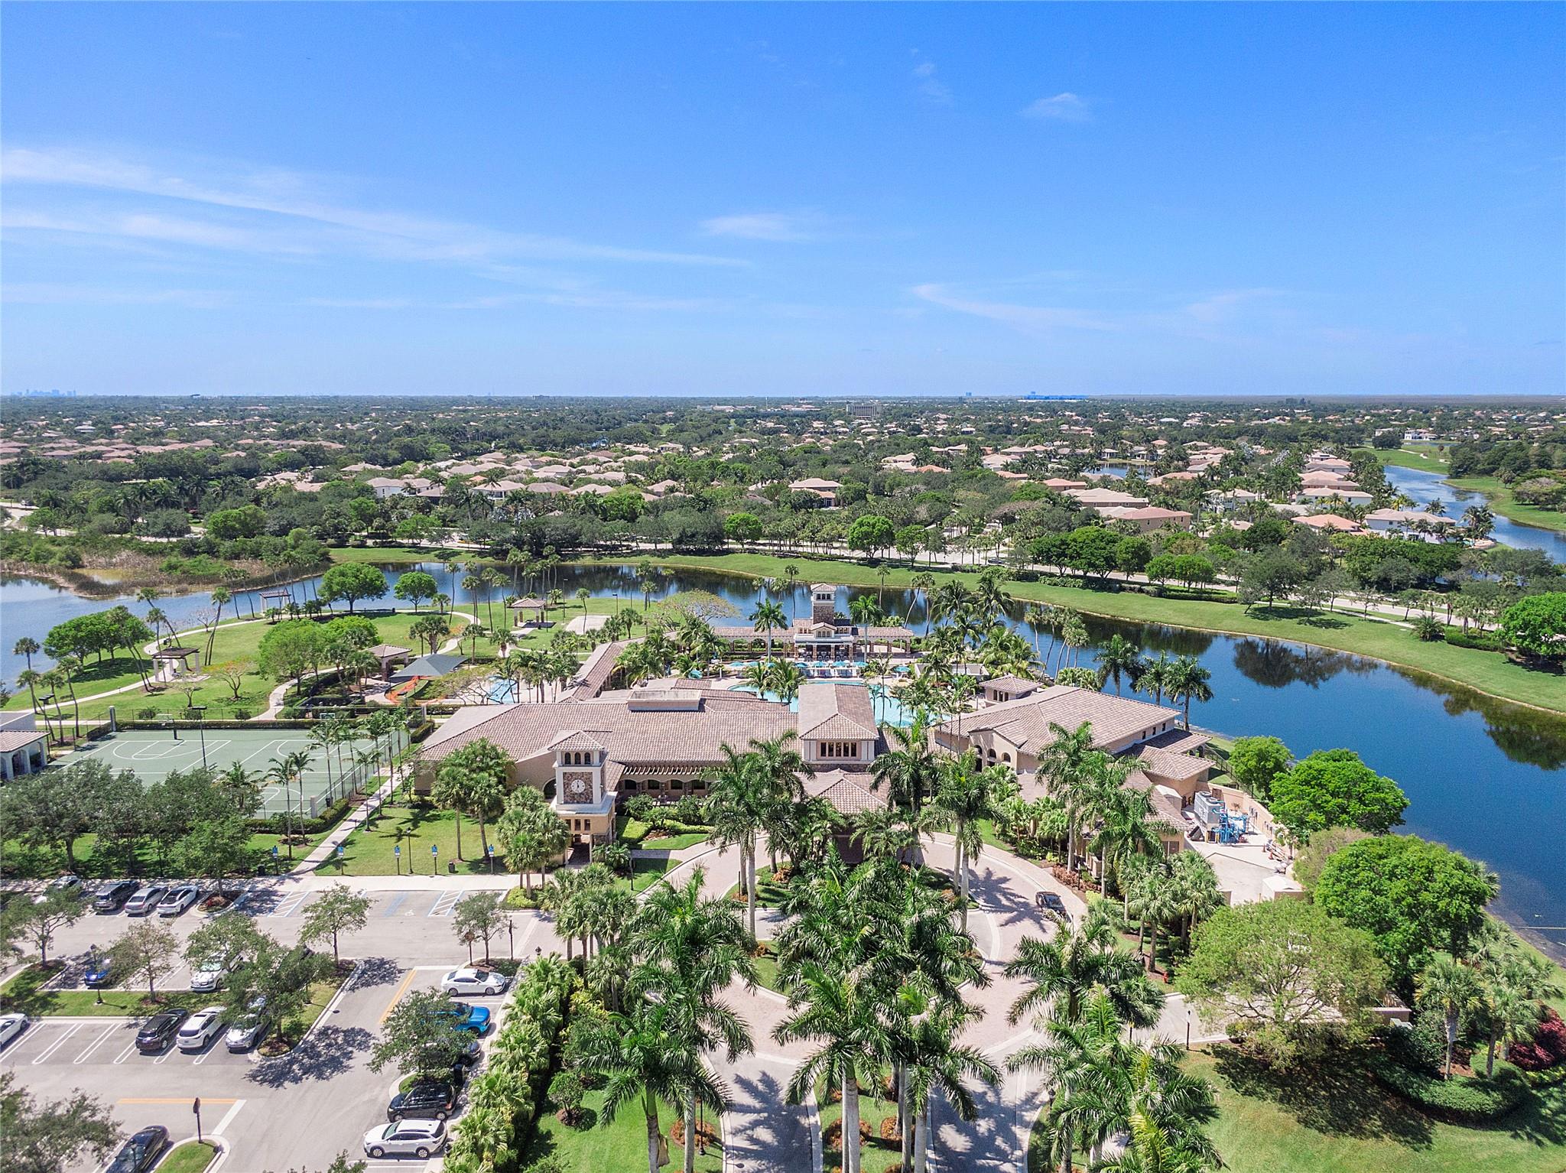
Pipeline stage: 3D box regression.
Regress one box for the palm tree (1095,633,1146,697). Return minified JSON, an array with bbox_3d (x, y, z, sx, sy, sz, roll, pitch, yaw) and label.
[{"bbox_3d":[48.285,12.247,155.971,7.280,11.040,7.280,0,10,0],"label":"palm tree"}]

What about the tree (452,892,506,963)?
[{"bbox_3d":[-24.157,27.143,86.519,4.230,6.140,4.230,0,10,0],"label":"tree"}]

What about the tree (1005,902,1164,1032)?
[{"bbox_3d":[16.900,26.374,63.628,8.400,16.700,8.400,0,10,0],"label":"tree"}]

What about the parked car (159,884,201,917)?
[{"bbox_3d":[-54.300,28.022,97.800,1.850,1.440,4.700,0,10,-2],"label":"parked car"}]

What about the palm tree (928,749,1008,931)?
[{"bbox_3d":[15.159,21.980,88.803,6.500,16.500,6.500,0,10,0],"label":"palm tree"}]

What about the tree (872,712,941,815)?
[{"bbox_3d":[11.345,19.542,101.175,6.690,15.950,6.690,0,10,0],"label":"tree"}]

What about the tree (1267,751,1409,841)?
[{"bbox_3d":[55.700,21.539,109.188,13.600,10.200,12.800,0,10,0],"label":"tree"}]

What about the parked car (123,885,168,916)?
[{"bbox_3d":[-57.300,27.995,97.897,1.850,1.460,4.750,0,10,-2],"label":"parked car"}]

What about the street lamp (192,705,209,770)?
[{"bbox_3d":[-70.250,18.535,130.911,1.950,8.460,0.550,0,10,0],"label":"street lamp"}]

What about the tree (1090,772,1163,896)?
[{"bbox_3d":[30.164,22.734,95.519,5.900,12.700,5.900,0,10,0],"label":"tree"}]

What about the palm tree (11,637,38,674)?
[{"bbox_3d":[-107.655,12.898,155.300,4.000,11.000,4.000,0,10,0],"label":"palm tree"}]

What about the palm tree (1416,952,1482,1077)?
[{"bbox_3d":[43.753,28.323,71.650,4.420,9.040,4.420,0,10,0],"label":"palm tree"}]

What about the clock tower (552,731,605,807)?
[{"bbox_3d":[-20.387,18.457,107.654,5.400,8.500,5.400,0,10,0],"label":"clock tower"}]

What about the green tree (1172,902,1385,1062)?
[{"bbox_3d":[34.699,27.498,74.970,14.500,10.500,13.800,0,10,0],"label":"green tree"}]

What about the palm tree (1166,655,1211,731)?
[{"bbox_3d":[54.100,14.774,145.362,6.400,10.800,6.400,0,10,0],"label":"palm tree"}]

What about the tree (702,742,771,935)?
[{"bbox_3d":[-3.703,21.482,90.001,5.800,17.110,5.800,0,10,0],"label":"tree"}]

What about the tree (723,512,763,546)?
[{"bbox_3d":[-11.724,-16.211,315.488,11.720,10.980,11.720,0,10,0],"label":"tree"}]

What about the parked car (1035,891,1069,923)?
[{"bbox_3d":[23.700,28.340,95.916,1.850,1.520,4.700,-1,10,-5],"label":"parked car"}]

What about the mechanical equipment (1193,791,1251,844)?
[{"bbox_3d":[46.500,24.334,114.867,4.200,2.700,7.000,0,10,0],"label":"mechanical equipment"}]

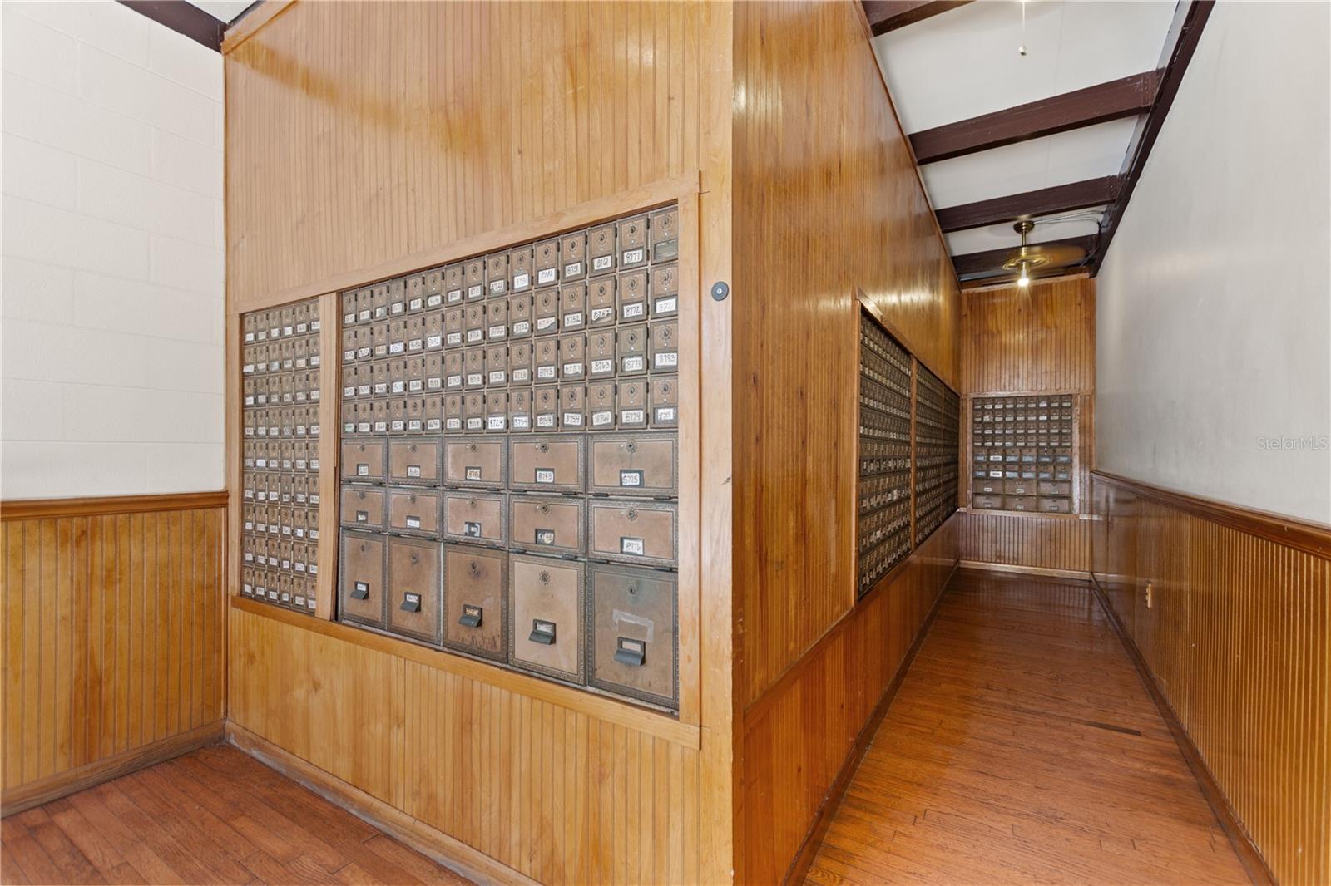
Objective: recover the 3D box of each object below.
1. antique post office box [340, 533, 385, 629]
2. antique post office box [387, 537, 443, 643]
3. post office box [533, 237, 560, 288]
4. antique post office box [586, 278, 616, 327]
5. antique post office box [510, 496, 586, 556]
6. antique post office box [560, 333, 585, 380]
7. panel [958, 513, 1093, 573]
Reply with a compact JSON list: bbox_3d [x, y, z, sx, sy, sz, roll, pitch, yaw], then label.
[{"bbox_3d":[-0.967,0.444,1.855,0.260,0.295,0.080,0,0,31],"label":"antique post office box"},{"bbox_3d":[-0.767,0.445,1.711,0.268,0.303,0.090,-1,-1,31],"label":"antique post office box"},{"bbox_3d":[-0.288,-0.457,1.432,0.085,0.121,0.060,0,0,31],"label":"post office box"},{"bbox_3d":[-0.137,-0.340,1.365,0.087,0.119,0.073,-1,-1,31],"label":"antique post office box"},{"bbox_3d":[-0.292,0.209,1.450,0.268,0.142,0.073,-1,-1,31],"label":"antique post office box"},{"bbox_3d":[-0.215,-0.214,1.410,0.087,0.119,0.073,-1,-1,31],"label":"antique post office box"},{"bbox_3d":[3.430,0.944,5.330,1.085,0.485,0.030,0,0,31],"label":"panel"}]

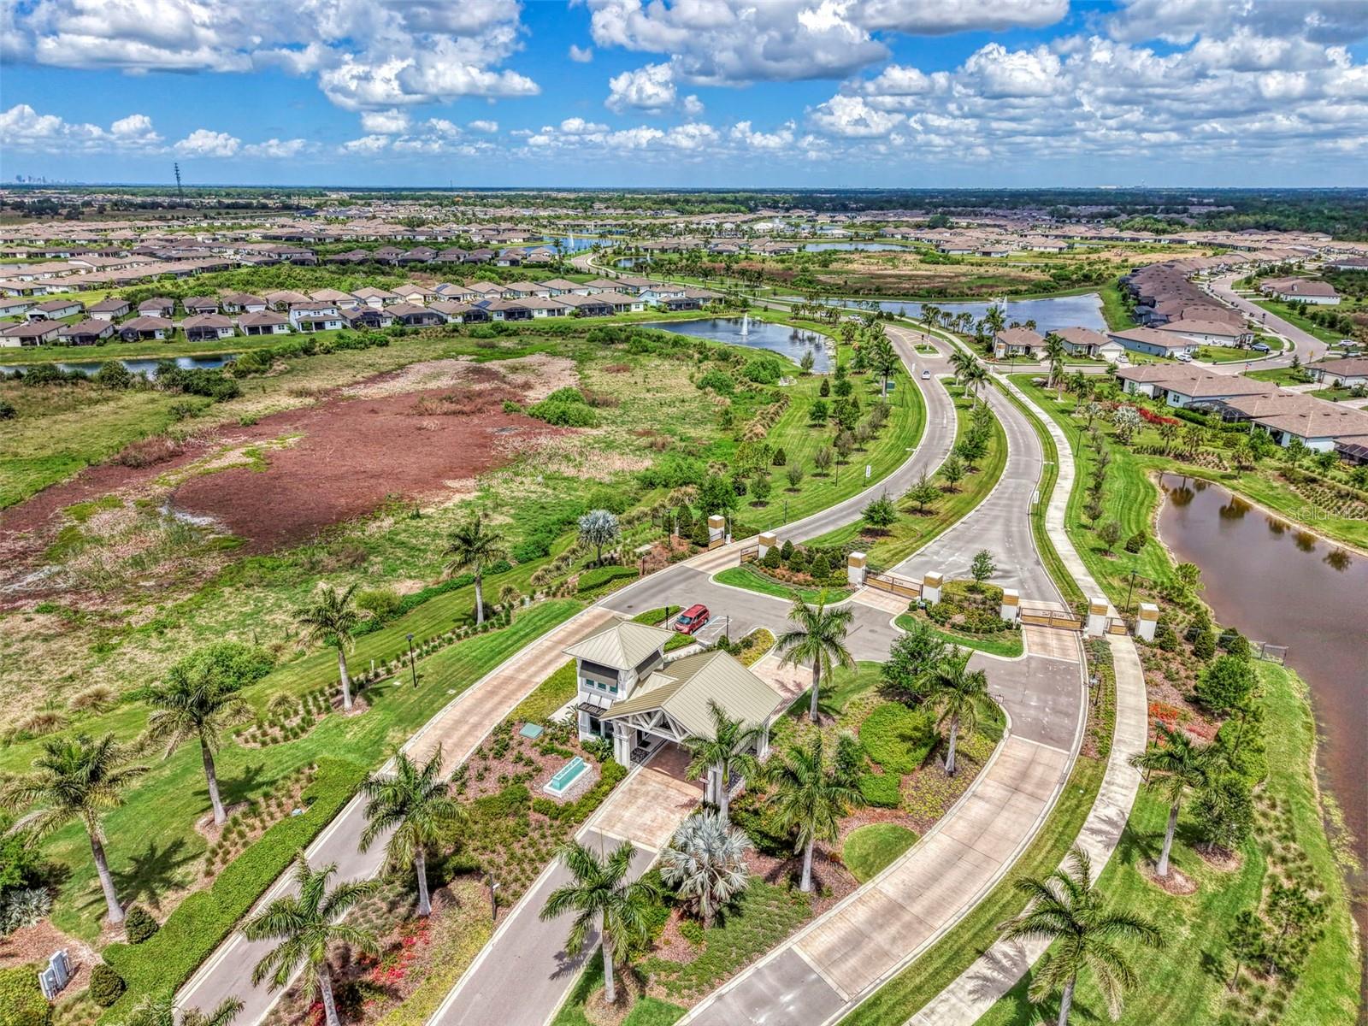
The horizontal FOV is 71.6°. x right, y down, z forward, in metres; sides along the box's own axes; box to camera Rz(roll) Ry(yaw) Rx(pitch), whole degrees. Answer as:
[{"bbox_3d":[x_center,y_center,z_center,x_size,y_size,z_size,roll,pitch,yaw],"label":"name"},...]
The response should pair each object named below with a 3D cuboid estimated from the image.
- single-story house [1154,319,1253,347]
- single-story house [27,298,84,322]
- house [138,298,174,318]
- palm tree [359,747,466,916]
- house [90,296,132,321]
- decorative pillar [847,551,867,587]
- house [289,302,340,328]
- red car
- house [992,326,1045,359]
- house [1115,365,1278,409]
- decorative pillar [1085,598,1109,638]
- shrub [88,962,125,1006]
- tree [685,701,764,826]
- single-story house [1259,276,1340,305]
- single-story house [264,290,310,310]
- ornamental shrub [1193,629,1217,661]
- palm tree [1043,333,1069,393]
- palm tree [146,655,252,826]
[{"bbox_3d":[154.167,-53.801,281.274,21.000,5.600,12.200,18,26,41],"label":"single-story house"},{"bbox_3d":[-219.532,-70.722,329.132,10.800,5.300,22.000,-2,19,-5],"label":"single-story house"},{"bbox_3d":[-185.478,-72.393,334.122,10.900,5.300,20.000,-9,21,-24],"label":"house"},{"bbox_3d":[-16.288,20.083,58.056,6.300,11.100,6.300,0,19,0],"label":"palm tree"},{"bbox_3d":[-197.138,-69.853,323.784,10.200,5.600,22.000,-5,20,-15],"label":"house"},{"bbox_3d":[19.524,6.348,107.283,1.420,3.280,1.420,15,24,37],"label":"decorative pillar"},{"bbox_3d":[-117.041,-63.051,301.066,12.200,7.800,19.000,-11,22,-28],"label":"house"},{"bbox_3d":[0.853,10.790,96.653,1.970,1.750,5.050,11,22,29],"label":"red car"},{"bbox_3d":[91.508,-47.480,260.467,11.500,5.600,18.000,-1,19,-4],"label":"house"},{"bbox_3d":[112.357,-28.217,206.255,24.000,5.700,24.600,-4,20,-11],"label":"house"},{"bbox_3d":[42.294,10.769,97.065,1.450,3.420,1.450,5,20,14],"label":"decorative pillar"},{"bbox_3d":[-32.180,26.491,53.063,1.850,2.200,1.850,0,19,0],"label":"shrub"},{"bbox_3d":[2.864,17.500,65.110,5.400,9.500,5.400,0,19,0],"label":"tree"},{"bbox_3d":[251.893,-91.618,389.422,20.000,6.800,32.000,6,20,17],"label":"single-story house"},{"bbox_3d":[-146.343,-78.792,350.729,12.800,5.700,22.000,-10,22,-28],"label":"single-story house"},{"bbox_3d":[50.024,12.408,90.603,2.000,2.800,2.000,0,19,0],"label":"ornamental shrub"},{"bbox_3d":[82.519,-33.368,211.632,5.400,11.800,5.400,0,19,0],"label":"palm tree"},{"bbox_3d":[-32.191,15.868,63.985,7.100,12.110,7.100,0,19,0],"label":"palm tree"}]

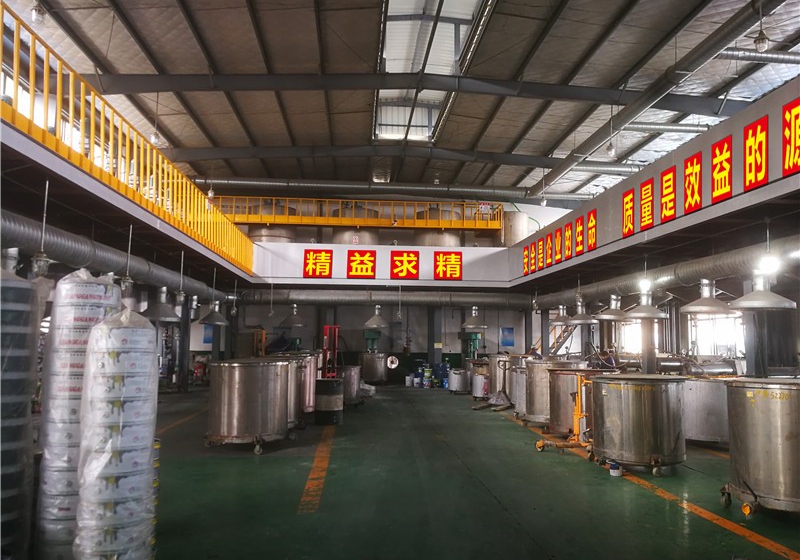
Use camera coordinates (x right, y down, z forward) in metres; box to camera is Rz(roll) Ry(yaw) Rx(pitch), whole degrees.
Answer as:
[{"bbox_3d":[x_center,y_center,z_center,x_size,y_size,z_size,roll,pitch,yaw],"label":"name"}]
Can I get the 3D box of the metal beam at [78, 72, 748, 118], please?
[{"bbox_3d":[0.749,-5.318,17.486,19.000,0.980,0.300,1,-6,-4],"label":"metal beam"}]

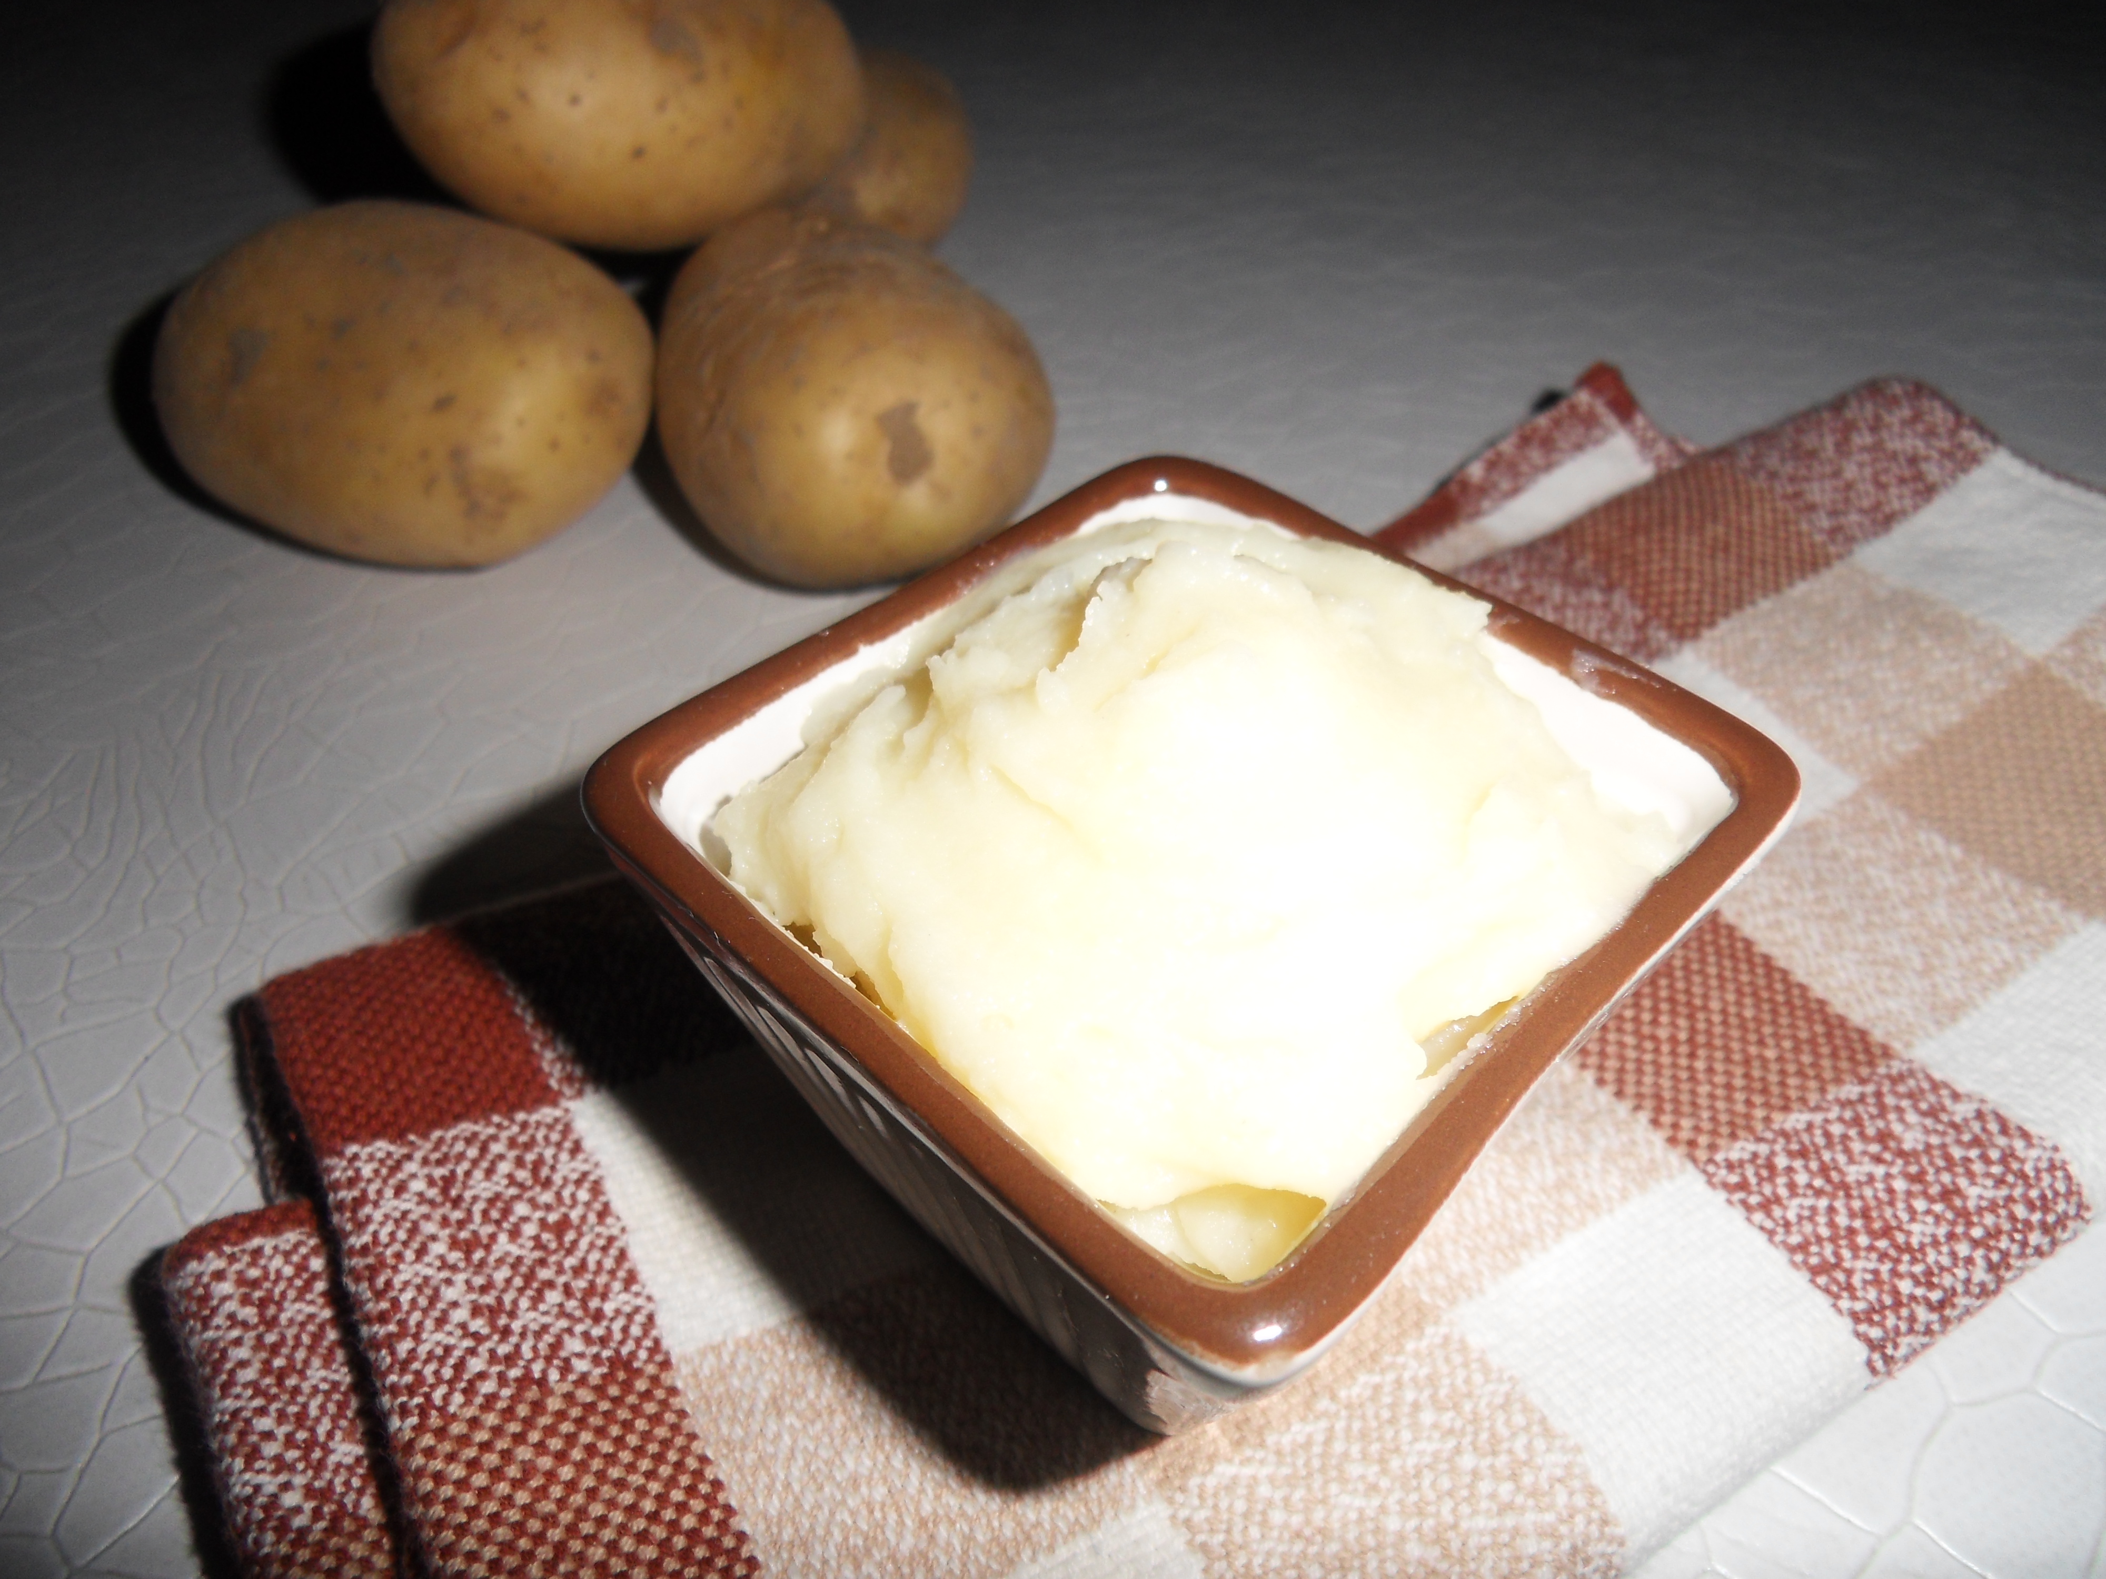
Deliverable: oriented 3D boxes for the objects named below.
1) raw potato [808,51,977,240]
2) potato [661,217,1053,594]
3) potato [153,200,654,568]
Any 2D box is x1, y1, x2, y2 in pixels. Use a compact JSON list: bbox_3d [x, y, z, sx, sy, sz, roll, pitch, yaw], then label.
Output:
[{"bbox_3d":[-0.051,-0.150,0.353,0.057,0.051,0.078,24,49,22],"label":"raw potato"},{"bbox_3d":[-0.038,-0.071,0.267,0.068,0.060,0.086,-20,48,-20],"label":"potato"},{"bbox_3d":[-0.116,-0.074,0.267,0.087,0.062,0.069,-2,45,-3],"label":"potato"}]

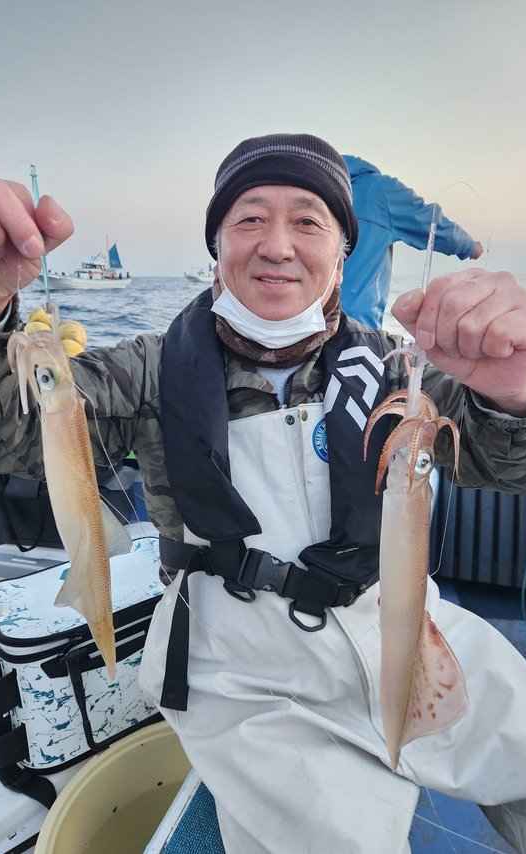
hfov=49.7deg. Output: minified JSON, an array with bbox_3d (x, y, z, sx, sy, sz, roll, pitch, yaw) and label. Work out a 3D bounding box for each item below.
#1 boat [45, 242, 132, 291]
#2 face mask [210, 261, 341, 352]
[{"bbox_3d":[-25.031,-23.057,80.000,13.800,6.900,3.500,-6,16,-19],"label":"boat"},{"bbox_3d":[0.013,-0.151,0.725,0.155,0.105,0.110,1,7,0],"label":"face mask"}]

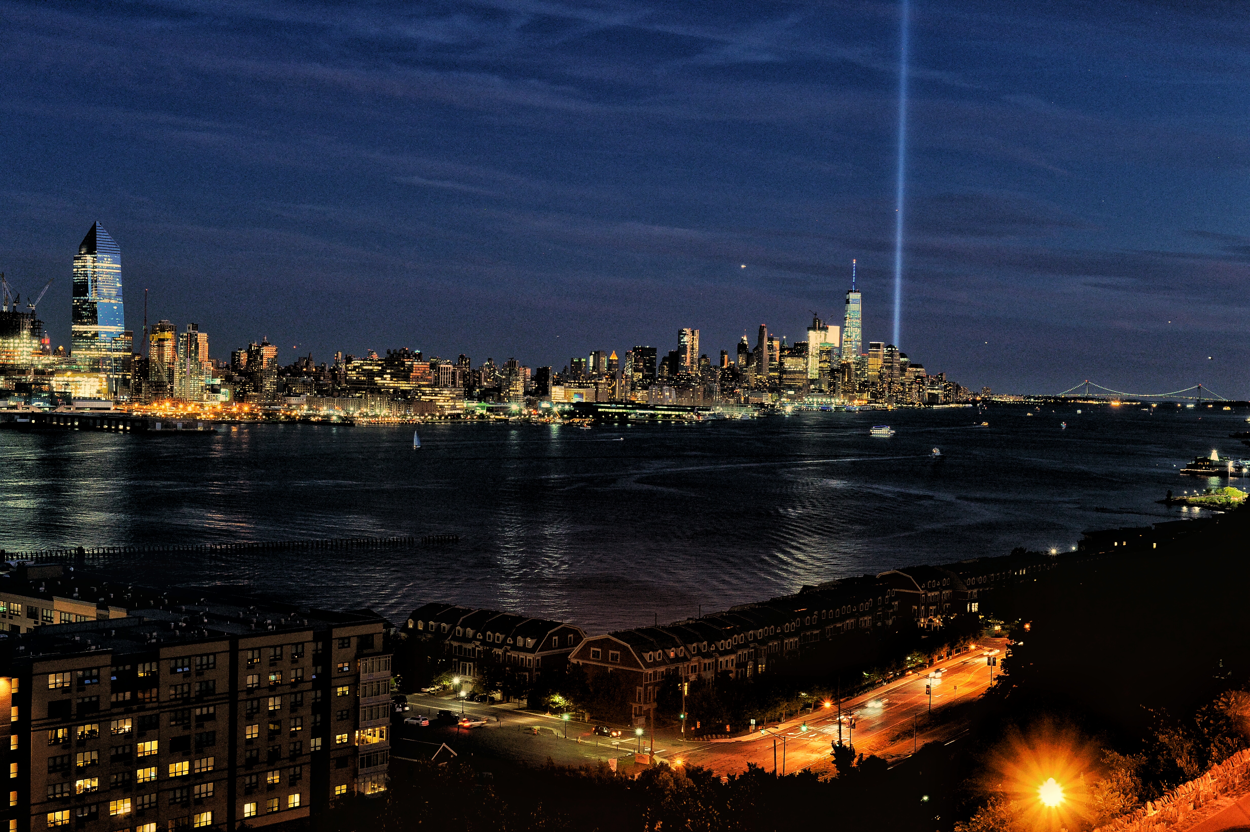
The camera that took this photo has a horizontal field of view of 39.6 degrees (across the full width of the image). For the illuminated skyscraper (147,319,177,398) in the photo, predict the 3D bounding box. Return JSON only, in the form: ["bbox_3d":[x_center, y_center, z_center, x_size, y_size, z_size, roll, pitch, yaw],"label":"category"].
[{"bbox_3d":[-690.300,-83.100,2590.000,42.000,121.000,27.000,2,1,38],"label":"illuminated skyscraper"}]

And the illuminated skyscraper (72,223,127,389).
[{"bbox_3d":[-799.500,-159.700,2640.000,66.000,270.300,54.000,2,1,38],"label":"illuminated skyscraper"}]

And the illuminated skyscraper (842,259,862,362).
[{"bbox_3d":[892.400,-338.100,6790.000,64.000,546.300,64.000,2,1,31],"label":"illuminated skyscraper"}]

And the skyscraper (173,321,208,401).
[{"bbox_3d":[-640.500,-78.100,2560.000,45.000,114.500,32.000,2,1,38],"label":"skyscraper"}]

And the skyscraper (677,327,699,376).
[{"bbox_3d":[241.500,-200.500,6600.000,64.000,267.400,48.000,2,1,29],"label":"skyscraper"}]

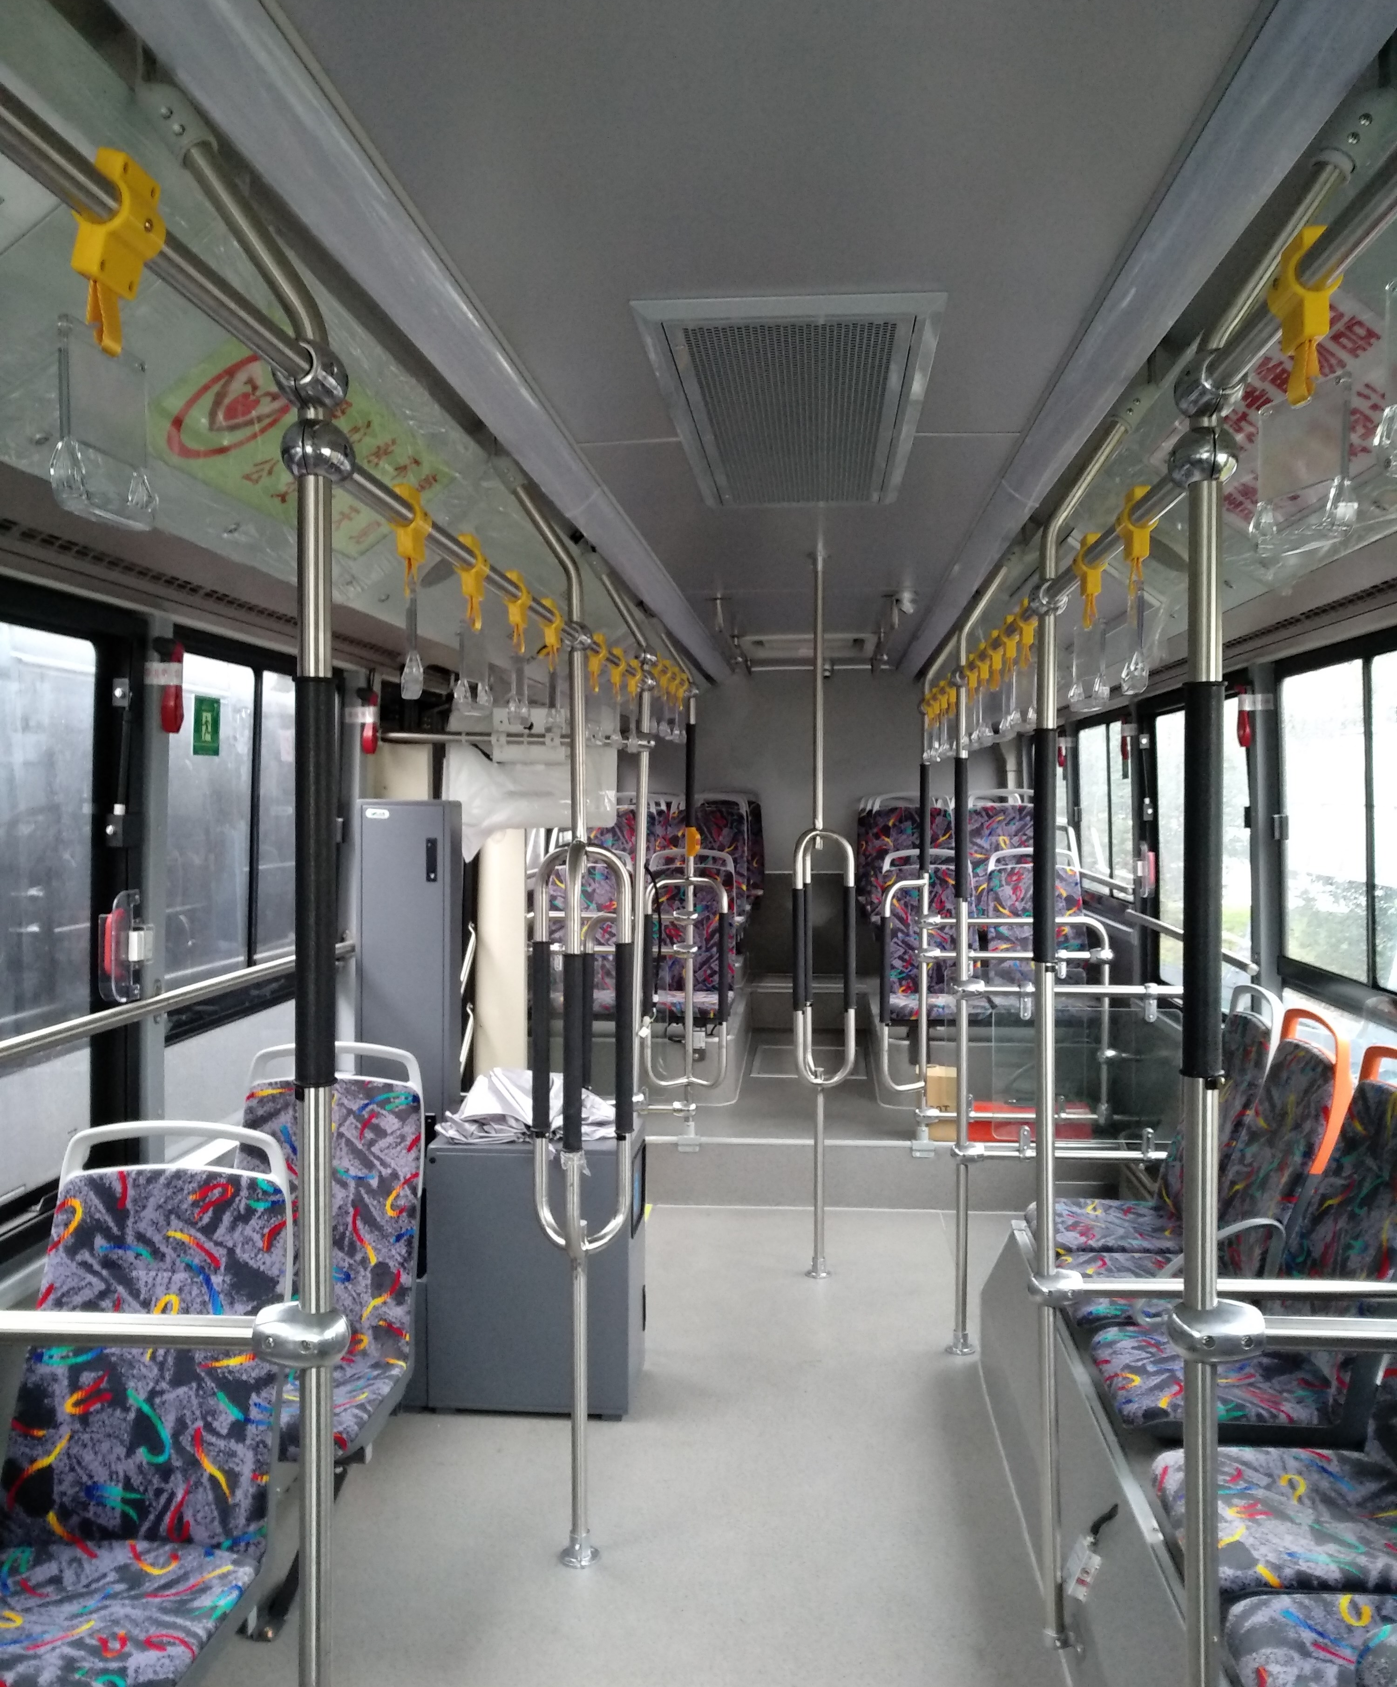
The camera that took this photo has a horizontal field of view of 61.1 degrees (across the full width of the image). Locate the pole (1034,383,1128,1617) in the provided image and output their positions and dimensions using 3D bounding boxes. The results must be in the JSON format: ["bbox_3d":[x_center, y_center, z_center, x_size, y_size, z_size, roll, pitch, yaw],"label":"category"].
[{"bbox_3d":[0.724,0.355,2.248,0.176,2.326,0.075,0,2,6],"label":"pole"}]

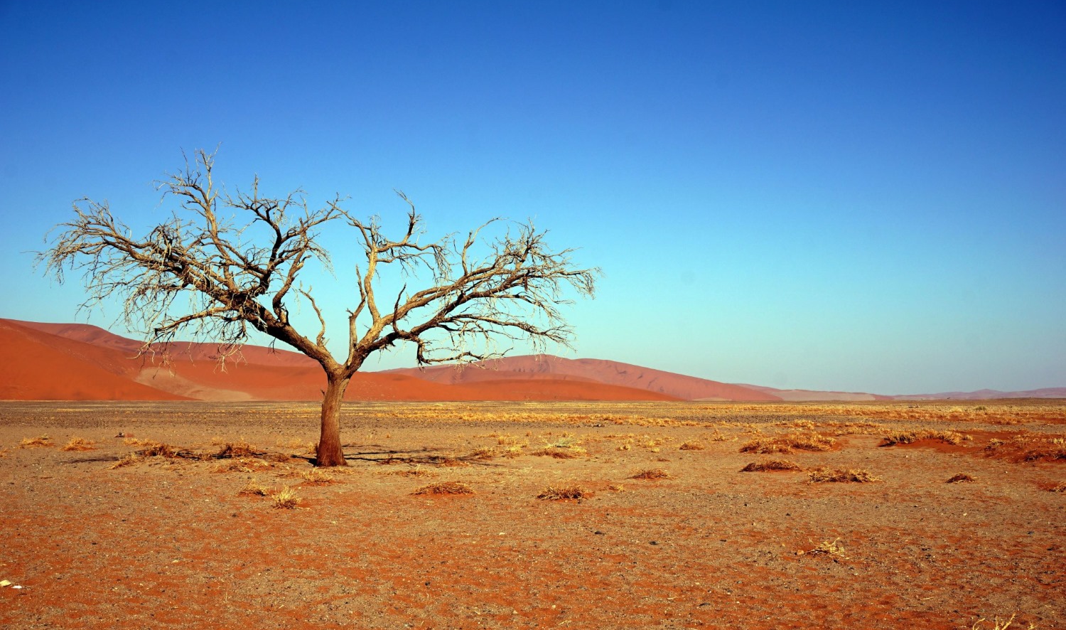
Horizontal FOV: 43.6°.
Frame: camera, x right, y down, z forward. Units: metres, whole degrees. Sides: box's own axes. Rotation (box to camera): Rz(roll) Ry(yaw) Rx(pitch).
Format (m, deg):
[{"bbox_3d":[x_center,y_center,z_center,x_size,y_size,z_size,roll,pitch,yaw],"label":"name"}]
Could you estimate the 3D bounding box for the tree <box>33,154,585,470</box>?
[{"bbox_3d":[-4.900,-0.140,30.600,12.700,7.300,9.000,0,-4,0],"label":"tree"}]

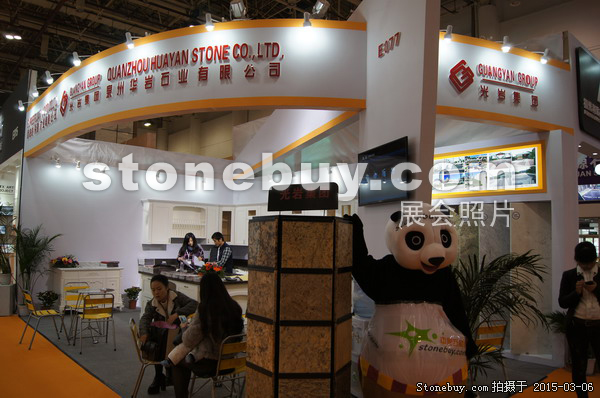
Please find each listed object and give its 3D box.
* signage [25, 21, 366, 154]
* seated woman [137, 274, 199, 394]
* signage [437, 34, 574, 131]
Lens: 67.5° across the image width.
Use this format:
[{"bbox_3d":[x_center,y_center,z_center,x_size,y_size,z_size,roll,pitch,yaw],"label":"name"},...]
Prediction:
[{"bbox_3d":[-2.534,-1.358,6.352,7.153,0.928,1.201,-2,-4,33],"label":"signage"},{"bbox_3d":[-1.435,1.407,4.865,0.560,1.190,0.660,1,-5,-6],"label":"seated woman"},{"bbox_3d":[2.573,-1.352,5.515,2.220,0.934,0.250,2,-4,-25],"label":"signage"}]

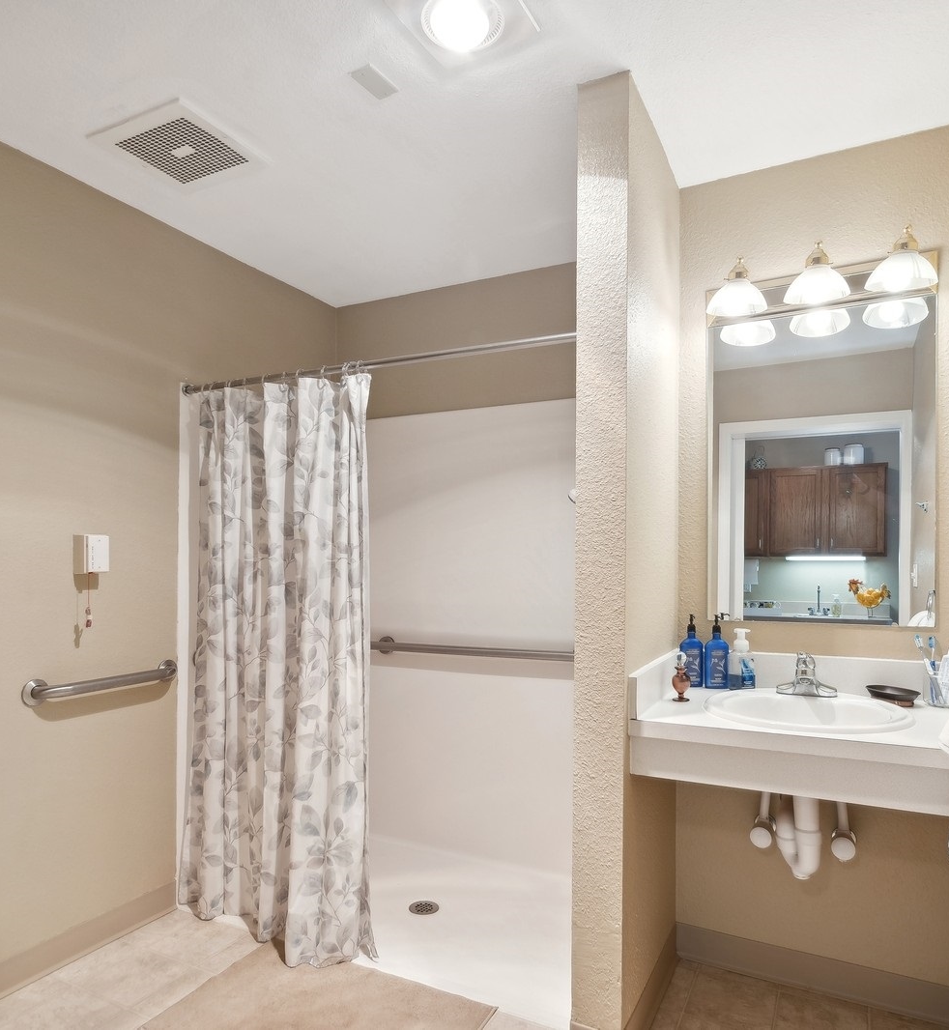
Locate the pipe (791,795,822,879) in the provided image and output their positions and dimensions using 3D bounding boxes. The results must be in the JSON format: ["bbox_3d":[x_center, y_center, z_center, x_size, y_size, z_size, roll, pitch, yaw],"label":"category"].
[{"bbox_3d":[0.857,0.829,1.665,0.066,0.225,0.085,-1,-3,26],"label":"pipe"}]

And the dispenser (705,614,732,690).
[{"bbox_3d":[0.726,0.409,1.919,0.065,0.212,0.045,0,-1,16],"label":"dispenser"}]

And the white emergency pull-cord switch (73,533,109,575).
[{"bbox_3d":[-1.203,0.124,2.025,0.057,0.116,0.075,-1,-2,29],"label":"white emergency pull-cord switch"}]

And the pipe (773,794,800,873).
[{"bbox_3d":[0.838,0.849,1.722,0.062,0.200,0.085,0,-1,26],"label":"pipe"}]

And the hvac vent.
[{"bbox_3d":[-0.851,-1.055,1.897,0.375,0.022,0.345,0,-1,26],"label":"hvac vent"}]

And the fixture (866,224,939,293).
[{"bbox_3d":[1.128,-0.679,1.689,0.165,0.158,0.165,0,-1,26],"label":"fixture"}]

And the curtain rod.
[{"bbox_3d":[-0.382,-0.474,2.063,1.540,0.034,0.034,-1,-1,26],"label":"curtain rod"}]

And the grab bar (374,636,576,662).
[{"bbox_3d":[-0.018,0.588,2.808,1.000,0.078,0.080,-3,-2,26],"label":"grab bar"}]

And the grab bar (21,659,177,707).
[{"bbox_3d":[-1.158,0.530,2.040,0.080,0.080,0.495,-1,-3,29],"label":"grab bar"}]

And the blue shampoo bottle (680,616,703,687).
[{"bbox_3d":[0.660,0.415,1.957,0.065,0.212,0.045,0,-1,12],"label":"blue shampoo bottle"}]

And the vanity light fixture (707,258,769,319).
[{"bbox_3d":[0.766,-0.666,1.865,0.165,0.158,0.165,0,-1,26],"label":"vanity light fixture"}]

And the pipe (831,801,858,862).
[{"bbox_3d":[1.028,0.877,1.790,0.062,0.180,0.085,-1,-3,26],"label":"pipe"}]

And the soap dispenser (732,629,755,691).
[{"bbox_3d":[0.793,0.422,1.900,0.056,0.178,0.050,2,-3,-30],"label":"soap dispenser"}]

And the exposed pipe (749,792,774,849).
[{"bbox_3d":[0.835,0.888,1.868,0.065,0.155,0.105,0,-1,26],"label":"exposed pipe"}]

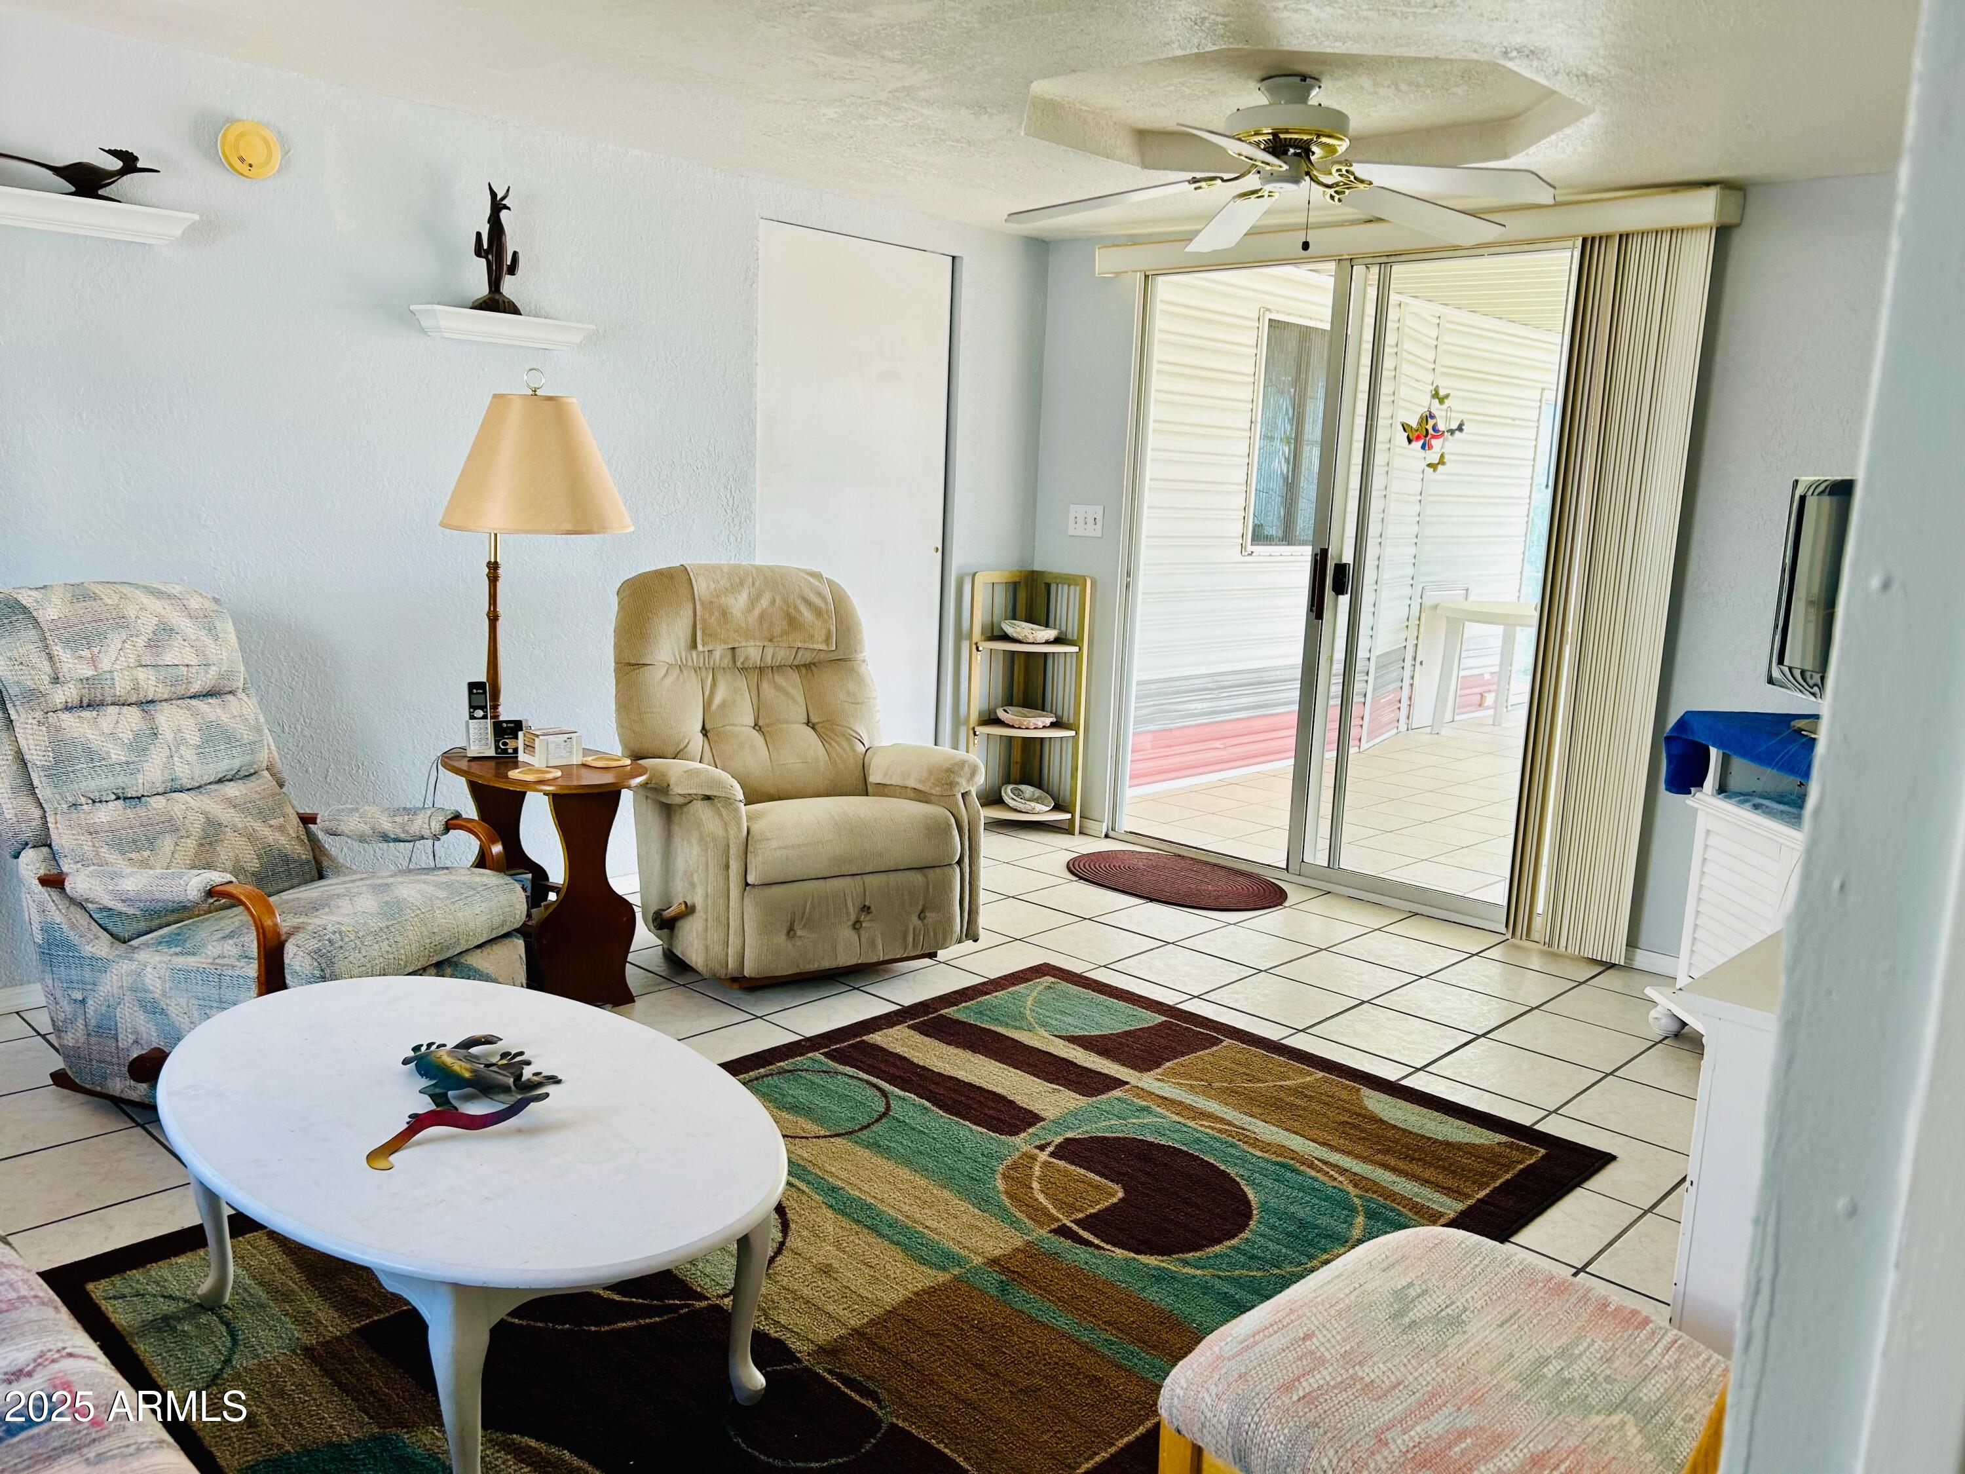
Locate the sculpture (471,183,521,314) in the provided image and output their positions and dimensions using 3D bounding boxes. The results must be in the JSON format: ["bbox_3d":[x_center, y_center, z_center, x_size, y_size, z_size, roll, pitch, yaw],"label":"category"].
[{"bbox_3d":[-1.263,-1.260,3.822,0.100,0.331,0.130,11,13,43],"label":"sculpture"}]

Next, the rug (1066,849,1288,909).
[{"bbox_3d":[0.636,0.471,4.891,0.825,0.012,0.550,11,13,43],"label":"rug"}]

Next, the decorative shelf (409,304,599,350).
[{"bbox_3d":[-1.253,-1.073,3.886,0.137,0.072,0.452,11,13,43],"label":"decorative shelf"}]

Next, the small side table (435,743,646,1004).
[{"bbox_3d":[-1.075,0.341,3.630,0.610,0.564,0.425,11,13,43],"label":"small side table"}]

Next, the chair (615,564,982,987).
[{"bbox_3d":[-0.517,0.065,4.020,0.790,1.020,0.890,-4,11,-32],"label":"chair"}]

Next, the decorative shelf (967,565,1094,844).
[{"bbox_3d":[0.172,-0.135,5.522,0.420,0.961,0.280,2,10,-2],"label":"decorative shelf"}]

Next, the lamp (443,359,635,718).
[{"bbox_3d":[-1.169,-0.181,3.856,0.500,1.510,0.500,11,13,43],"label":"lamp"}]

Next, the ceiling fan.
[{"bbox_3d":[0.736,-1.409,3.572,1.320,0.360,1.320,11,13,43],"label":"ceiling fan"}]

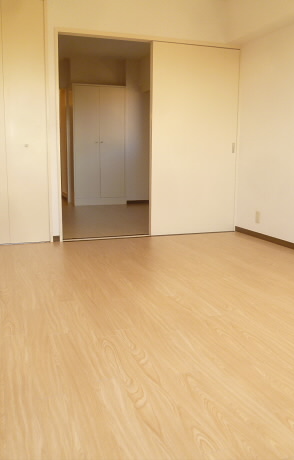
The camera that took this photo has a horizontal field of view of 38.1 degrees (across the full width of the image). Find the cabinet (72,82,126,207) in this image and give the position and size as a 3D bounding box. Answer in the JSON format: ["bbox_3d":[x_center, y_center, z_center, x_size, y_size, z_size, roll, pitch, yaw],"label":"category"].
[{"bbox_3d":[-0.835,-1.411,7.251,0.891,1.940,0.470,-3,10,-19],"label":"cabinet"}]

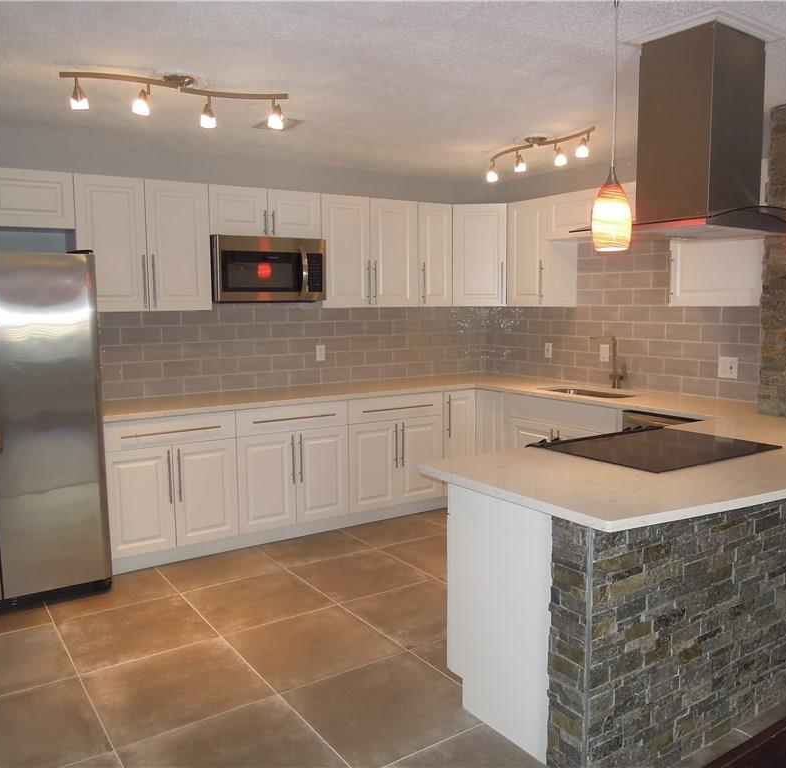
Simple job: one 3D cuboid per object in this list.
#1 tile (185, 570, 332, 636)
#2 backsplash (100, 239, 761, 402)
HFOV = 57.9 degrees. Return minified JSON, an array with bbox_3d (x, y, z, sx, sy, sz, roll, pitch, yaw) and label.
[{"bbox_3d":[-0.688,1.101,3.613,0.598,0.015,0.600,-5,7,-34],"label":"tile"},{"bbox_3d":[0.106,-0.396,4.135,3.238,1.010,2.385,-5,7,-34],"label":"backsplash"}]

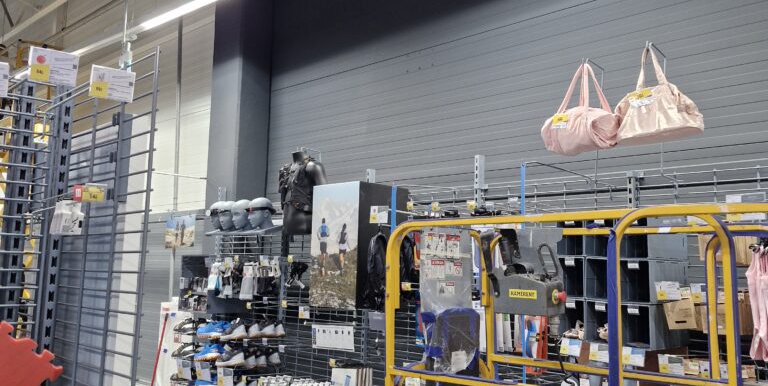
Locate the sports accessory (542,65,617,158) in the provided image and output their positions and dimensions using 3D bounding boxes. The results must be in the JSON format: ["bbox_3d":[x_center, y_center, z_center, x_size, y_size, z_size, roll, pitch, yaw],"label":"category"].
[{"bbox_3d":[0.928,-0.400,3.222,0.210,0.415,0.330,7,-9,-40],"label":"sports accessory"}]

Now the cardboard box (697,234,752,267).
[{"bbox_3d":[1.392,0.218,2.774,0.135,0.155,0.240,-5,-9,43],"label":"cardboard box"}]

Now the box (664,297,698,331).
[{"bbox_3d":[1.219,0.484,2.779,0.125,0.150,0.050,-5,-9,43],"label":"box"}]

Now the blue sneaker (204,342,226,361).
[{"bbox_3d":[-1.350,1.237,5.295,0.285,0.125,0.105,-4,-9,38],"label":"blue sneaker"}]

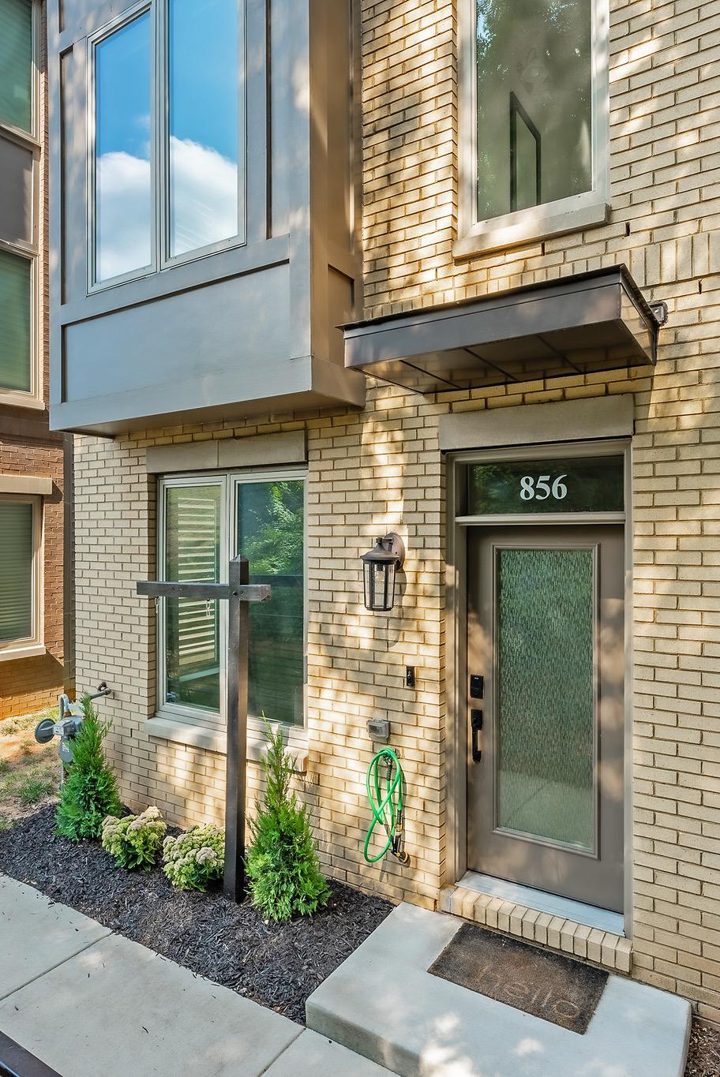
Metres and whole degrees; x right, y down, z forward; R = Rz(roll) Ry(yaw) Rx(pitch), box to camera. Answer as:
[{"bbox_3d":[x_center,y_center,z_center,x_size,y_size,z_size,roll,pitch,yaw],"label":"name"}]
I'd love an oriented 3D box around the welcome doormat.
[{"bbox_3d":[0.781,2.162,3.138,0.765,0.015,0.458,0,0,33],"label":"welcome doormat"}]

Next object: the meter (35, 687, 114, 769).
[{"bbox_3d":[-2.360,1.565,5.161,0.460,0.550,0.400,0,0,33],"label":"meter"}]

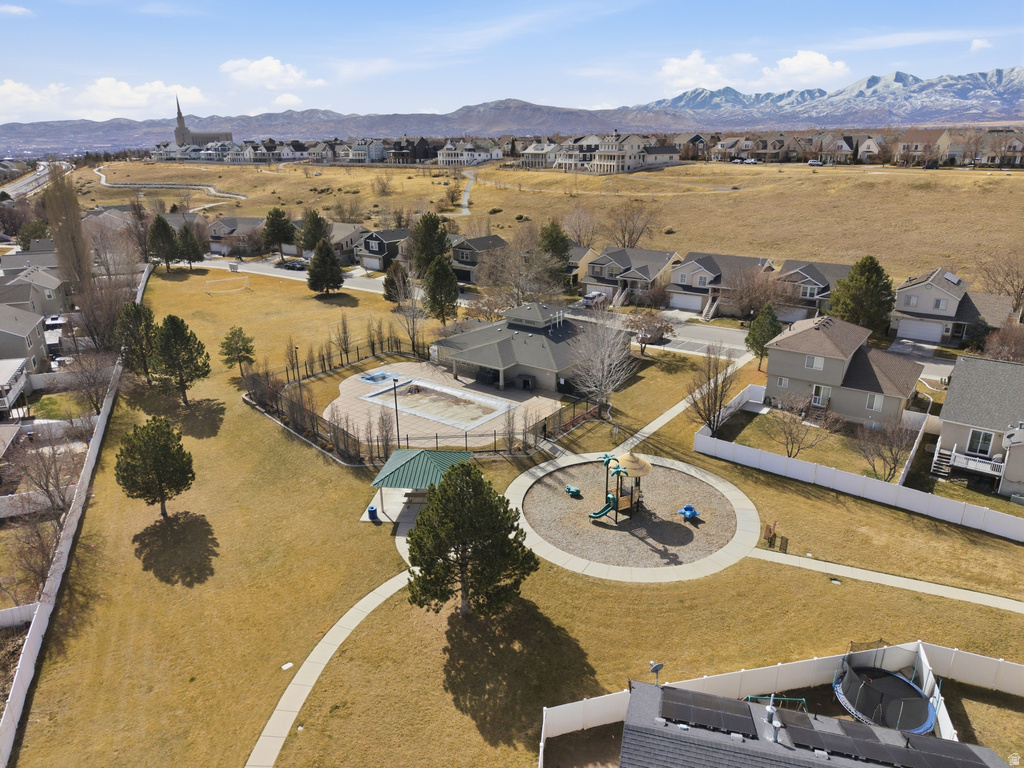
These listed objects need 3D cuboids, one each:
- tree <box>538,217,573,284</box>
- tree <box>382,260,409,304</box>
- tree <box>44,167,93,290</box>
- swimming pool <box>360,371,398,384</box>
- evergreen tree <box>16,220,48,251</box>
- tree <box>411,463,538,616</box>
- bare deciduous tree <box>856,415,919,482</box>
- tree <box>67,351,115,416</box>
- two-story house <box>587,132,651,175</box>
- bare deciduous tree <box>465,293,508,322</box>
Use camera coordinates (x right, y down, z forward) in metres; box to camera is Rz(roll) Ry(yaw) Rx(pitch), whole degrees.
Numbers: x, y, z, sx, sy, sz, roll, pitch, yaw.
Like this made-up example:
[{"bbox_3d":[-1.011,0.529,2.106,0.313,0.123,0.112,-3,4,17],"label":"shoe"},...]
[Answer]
[{"bbox_3d":[8.001,-23.758,129.326,6.180,12.520,6.180,0,20,0],"label":"tree"},{"bbox_3d":[-19.031,-16.673,117.109,4.482,7.339,4.482,-1,18,0],"label":"tree"},{"bbox_3d":[-70.648,-23.498,112.975,5.569,21.838,5.569,-12,23,-30],"label":"tree"},{"bbox_3d":[-16.061,-0.529,85.519,3.052,0.500,4.154,12,22,33],"label":"swimming pool"},{"bbox_3d":[-126.581,-39.025,187.347,8.440,8.080,8.440,0,20,0],"label":"evergreen tree"},{"bbox_3d":[-2.282,9.050,40.519,7.597,10.006,7.597,-2,20,-4],"label":"tree"},{"bbox_3d":[30.368,5.517,57.090,4.657,6.221,4.657,-1,18,0],"label":"bare deciduous tree"},{"bbox_3d":[-43.322,0.115,73.417,4.708,7.178,4.708,-1,18,0],"label":"tree"},{"bbox_3d":[34.238,-71.603,222.000,13.000,11.900,11.000,-10,21,-27],"label":"two-story house"},{"bbox_3d":[-3.644,-10.553,101.469,6.286,4.842,6.286,0,20,0],"label":"bare deciduous tree"}]

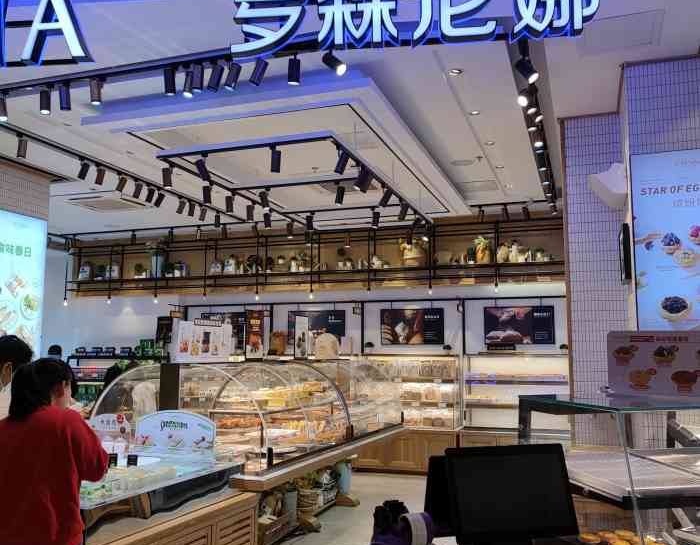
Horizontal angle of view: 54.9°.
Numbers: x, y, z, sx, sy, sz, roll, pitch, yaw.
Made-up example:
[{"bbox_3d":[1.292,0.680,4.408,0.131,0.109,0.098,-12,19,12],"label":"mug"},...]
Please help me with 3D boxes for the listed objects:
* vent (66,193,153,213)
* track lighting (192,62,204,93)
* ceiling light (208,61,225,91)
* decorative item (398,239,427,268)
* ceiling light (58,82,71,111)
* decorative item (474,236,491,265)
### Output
[{"bbox_3d":[-3.314,-0.952,9.268,0.900,0.060,0.900,-2,-8,19],"label":"vent"},{"bbox_3d":[-0.929,-1.201,4.139,0.068,0.150,0.068,1,-1,20],"label":"track lighting"},{"bbox_3d":[-0.815,-1.188,4.097,0.068,0.150,0.068,15,9,21],"label":"ceiling light"},{"bbox_3d":[0.915,-0.276,9.784,0.360,0.420,0.270,-2,-8,19],"label":"decorative item"},{"bbox_3d":[-2.126,-1.311,5.032,0.075,0.180,0.075,-6,-1,19],"label":"ceiling light"},{"bbox_3d":[1.837,-0.311,9.307,0.210,0.360,0.200,-2,-8,19],"label":"decorative item"}]

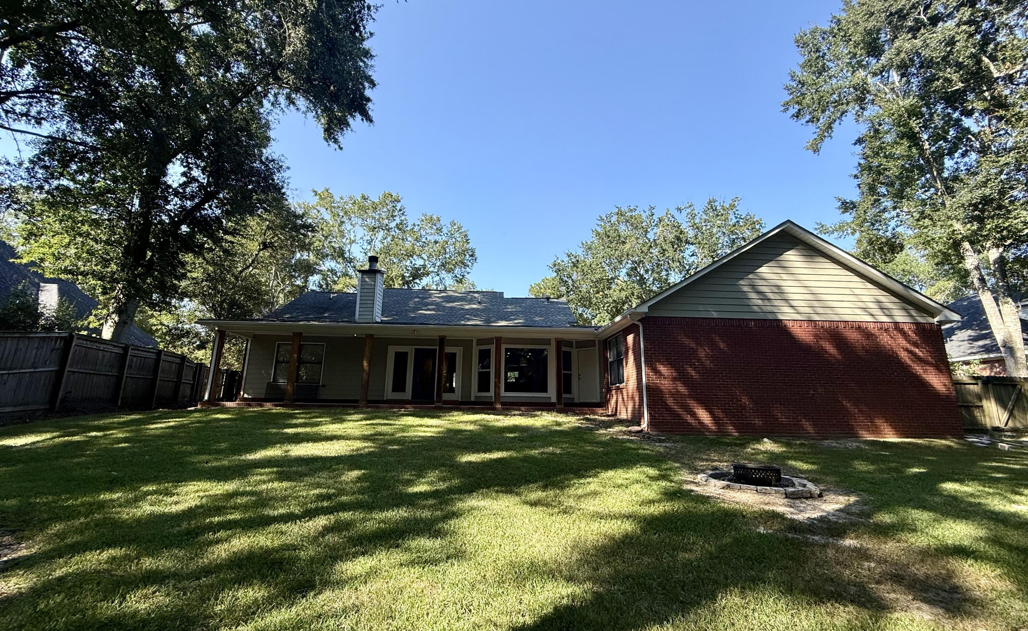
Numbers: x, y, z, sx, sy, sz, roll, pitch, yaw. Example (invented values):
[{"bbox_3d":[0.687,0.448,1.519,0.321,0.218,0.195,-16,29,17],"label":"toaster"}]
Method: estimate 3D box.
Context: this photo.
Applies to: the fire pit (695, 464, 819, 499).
[{"bbox_3d":[3.599,2.403,6.203,1.571,0.276,1.571,-6,-14,28],"label":"fire pit"}]

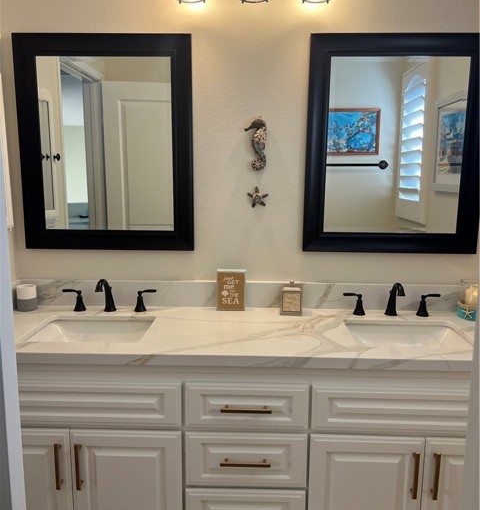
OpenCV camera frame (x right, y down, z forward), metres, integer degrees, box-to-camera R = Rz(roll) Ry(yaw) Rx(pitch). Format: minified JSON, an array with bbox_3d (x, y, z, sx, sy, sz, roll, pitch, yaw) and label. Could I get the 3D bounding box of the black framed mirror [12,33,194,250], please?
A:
[{"bbox_3d":[-0.542,-0.441,1.944,0.707,0.852,0.030,1,10,1],"label":"black framed mirror"}]

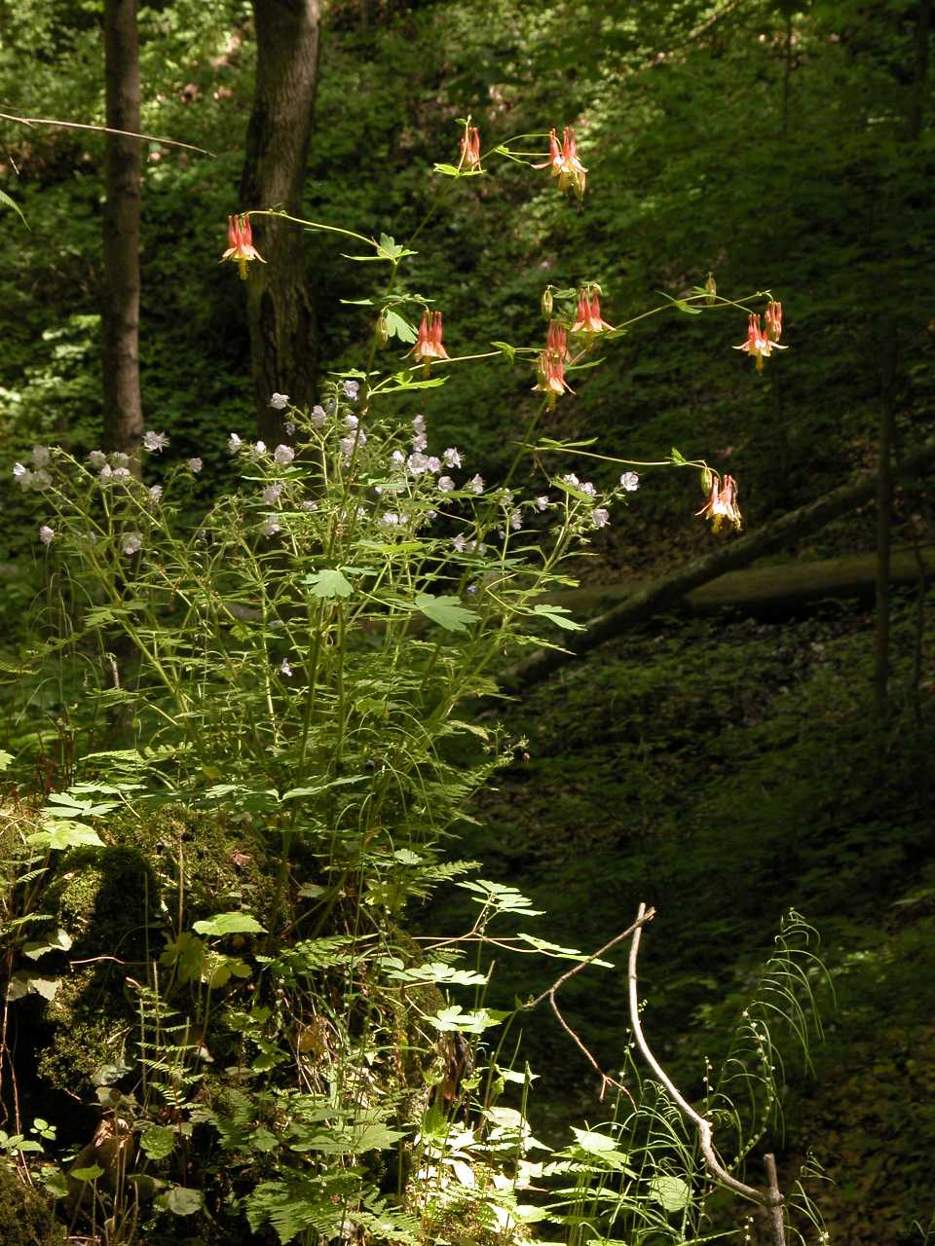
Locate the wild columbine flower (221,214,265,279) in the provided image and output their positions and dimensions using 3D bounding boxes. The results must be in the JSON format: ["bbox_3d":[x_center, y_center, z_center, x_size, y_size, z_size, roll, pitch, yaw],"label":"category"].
[{"bbox_3d":[-0.140,-0.235,3.050,0.028,0.041,0.027,0,4,0],"label":"wild columbine flower"}]

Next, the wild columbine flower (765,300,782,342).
[{"bbox_3d":[0.190,-0.188,3.050,0.011,0.025,0.011,0,4,0],"label":"wild columbine flower"}]

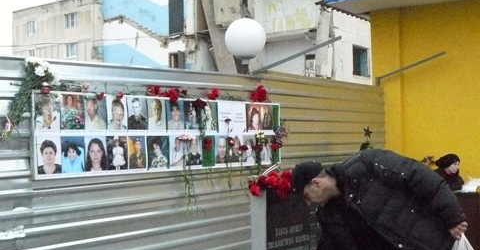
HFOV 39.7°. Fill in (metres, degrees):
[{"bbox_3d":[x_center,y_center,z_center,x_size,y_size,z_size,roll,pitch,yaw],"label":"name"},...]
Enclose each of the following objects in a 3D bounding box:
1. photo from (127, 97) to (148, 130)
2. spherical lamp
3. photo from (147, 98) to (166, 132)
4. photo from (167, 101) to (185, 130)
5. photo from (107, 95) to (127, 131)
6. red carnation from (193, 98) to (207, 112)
[{"bbox_3d":[-0.786,-0.087,5.122,0.010,0.259,0.205,-2,-1,39],"label":"photo"},{"bbox_3d":[0.054,-0.825,6.500,0.410,0.440,0.410,-1,-1,0],"label":"spherical lamp"},{"bbox_3d":[-0.656,-0.085,5.281,0.010,0.259,0.197,-2,-1,39],"label":"photo"},{"bbox_3d":[-0.526,-0.080,5.441,0.010,0.258,0.208,-2,-1,39],"label":"photo"},{"bbox_3d":[-0.915,-0.086,4.966,0.010,0.262,0.191,-2,-1,39],"label":"photo"},{"bbox_3d":[-0.341,-0.173,5.606,0.080,0.090,0.100,-2,-1,39],"label":"red carnation"}]

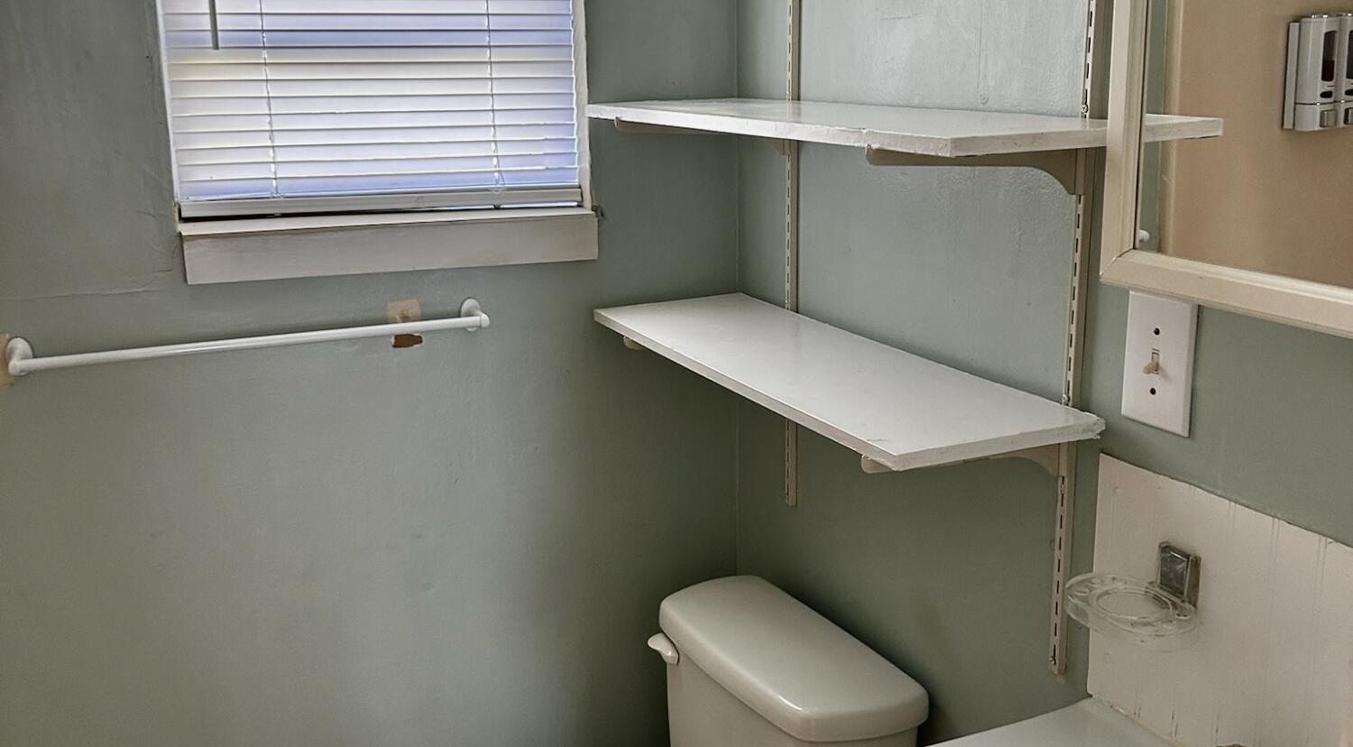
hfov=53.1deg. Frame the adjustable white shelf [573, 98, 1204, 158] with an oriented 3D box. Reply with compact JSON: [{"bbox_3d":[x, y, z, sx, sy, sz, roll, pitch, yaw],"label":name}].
[{"bbox_3d":[0.166,-0.302,1.613,0.243,0.019,0.870,-7,15,-24],"label":"adjustable white shelf"}]

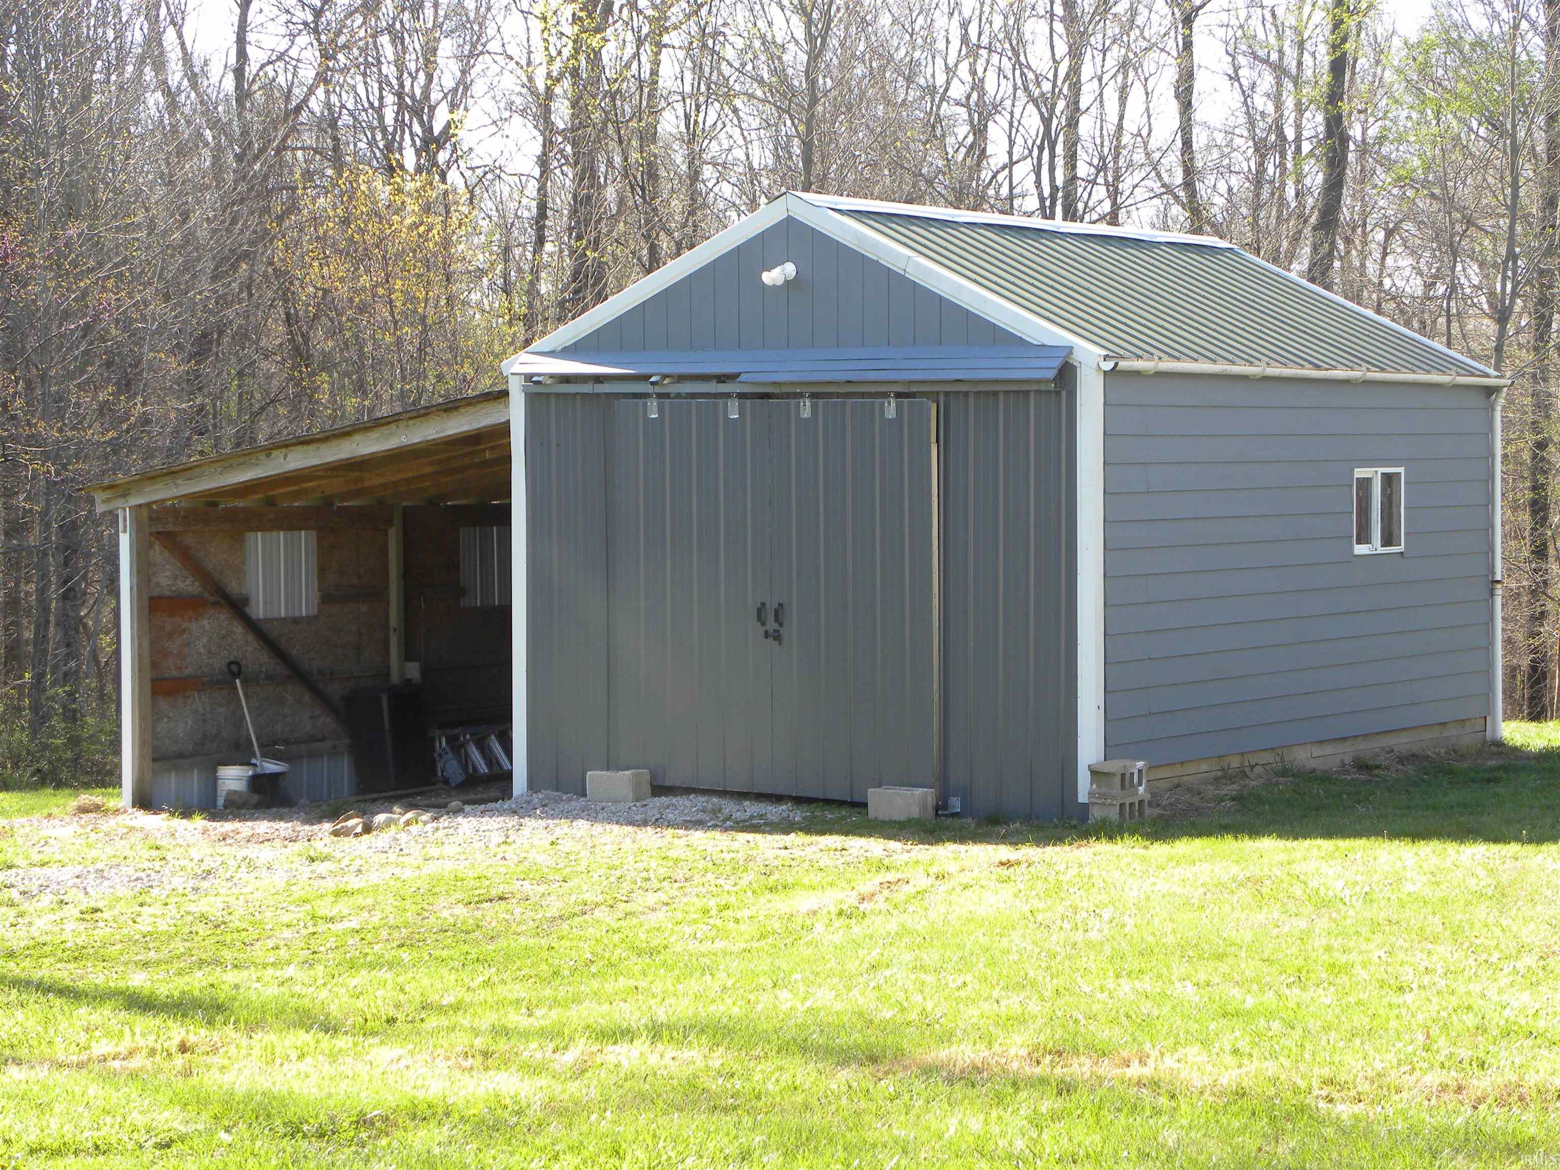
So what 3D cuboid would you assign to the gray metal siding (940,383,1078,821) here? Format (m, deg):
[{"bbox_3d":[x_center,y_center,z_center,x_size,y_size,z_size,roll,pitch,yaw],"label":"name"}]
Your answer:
[{"bbox_3d":[1.426,0.100,21.159,1.030,2.720,0.060,2,3,38],"label":"gray metal siding"}]

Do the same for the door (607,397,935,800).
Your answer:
[{"bbox_3d":[-0.095,0.085,22.216,2.730,2.590,0.080,2,3,38],"label":"door"}]

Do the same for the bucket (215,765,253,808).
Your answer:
[{"bbox_3d":[-4.175,1.556,25.950,0.295,0.350,0.295,0,3,0],"label":"bucket"}]

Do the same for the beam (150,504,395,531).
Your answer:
[{"bbox_3d":[-4.070,-0.533,26.974,0.059,0.183,2.723,2,3,38],"label":"beam"}]

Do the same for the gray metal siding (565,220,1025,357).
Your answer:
[{"bbox_3d":[0.028,-1.966,22.081,3.910,0.880,0.050,2,3,38],"label":"gray metal siding"}]

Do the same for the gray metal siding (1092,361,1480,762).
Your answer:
[{"bbox_3d":[3.641,-0.184,22.995,0.060,2.530,5.370,2,3,38],"label":"gray metal siding"}]

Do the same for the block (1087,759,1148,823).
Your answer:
[{"bbox_3d":[2.083,1.295,20.713,0.194,0.390,0.394,2,3,35],"label":"block"}]

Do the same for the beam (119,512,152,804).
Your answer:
[{"bbox_3d":[-4.923,0.557,25.879,0.163,2.307,0.144,2,3,38],"label":"beam"}]

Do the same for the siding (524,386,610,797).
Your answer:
[{"bbox_3d":[-1.453,0.072,23.319,0.780,2.810,0.050,2,3,38],"label":"siding"}]

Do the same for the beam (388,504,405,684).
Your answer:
[{"bbox_3d":[-3.178,0.485,28.083,0.093,2.322,0.094,2,3,38],"label":"beam"}]

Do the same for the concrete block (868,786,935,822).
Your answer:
[{"bbox_3d":[0.771,1.394,21.390,0.394,0.196,0.194,2,3,34],"label":"concrete block"}]

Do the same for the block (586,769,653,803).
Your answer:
[{"bbox_3d":[-1.084,1.362,22.833,0.406,0.198,0.195,2,3,38],"label":"block"}]

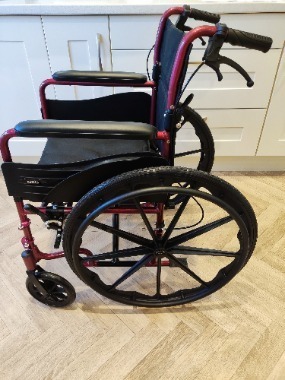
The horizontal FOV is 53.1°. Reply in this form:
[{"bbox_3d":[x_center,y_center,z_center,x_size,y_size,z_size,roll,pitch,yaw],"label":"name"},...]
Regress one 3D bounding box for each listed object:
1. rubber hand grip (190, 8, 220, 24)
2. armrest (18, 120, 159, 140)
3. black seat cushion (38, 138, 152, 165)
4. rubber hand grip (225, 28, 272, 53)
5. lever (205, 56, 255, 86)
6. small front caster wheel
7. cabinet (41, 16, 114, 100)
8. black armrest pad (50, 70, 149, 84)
[{"bbox_3d":[0.206,-0.573,0.944,0.100,0.033,0.033,7,36,-9],"label":"rubber hand grip"},{"bbox_3d":[-0.135,-0.146,0.696,0.345,0.030,0.055,0,37,-3],"label":"armrest"},{"bbox_3d":[-0.159,-0.094,1.014,0.410,0.045,0.440,-1,37,-3],"label":"black seat cushion"},{"bbox_3d":[0.225,-0.313,0.599,0.100,0.033,0.033,7,36,-9],"label":"rubber hand grip"},{"bbox_3d":[0.195,-0.265,0.633,0.130,0.051,0.024,8,36,-9],"label":"lever"},{"bbox_3d":[-0.333,0.367,1.046,0.177,0.177,0.032,7,38,10],"label":"small front caster wheel"},{"bbox_3d":[-0.291,-0.652,1.712,0.302,0.735,0.570,0,37,1],"label":"cabinet"},{"bbox_3d":[-0.154,-0.414,1.053,0.345,0.030,0.055,0,37,-3],"label":"black armrest pad"}]

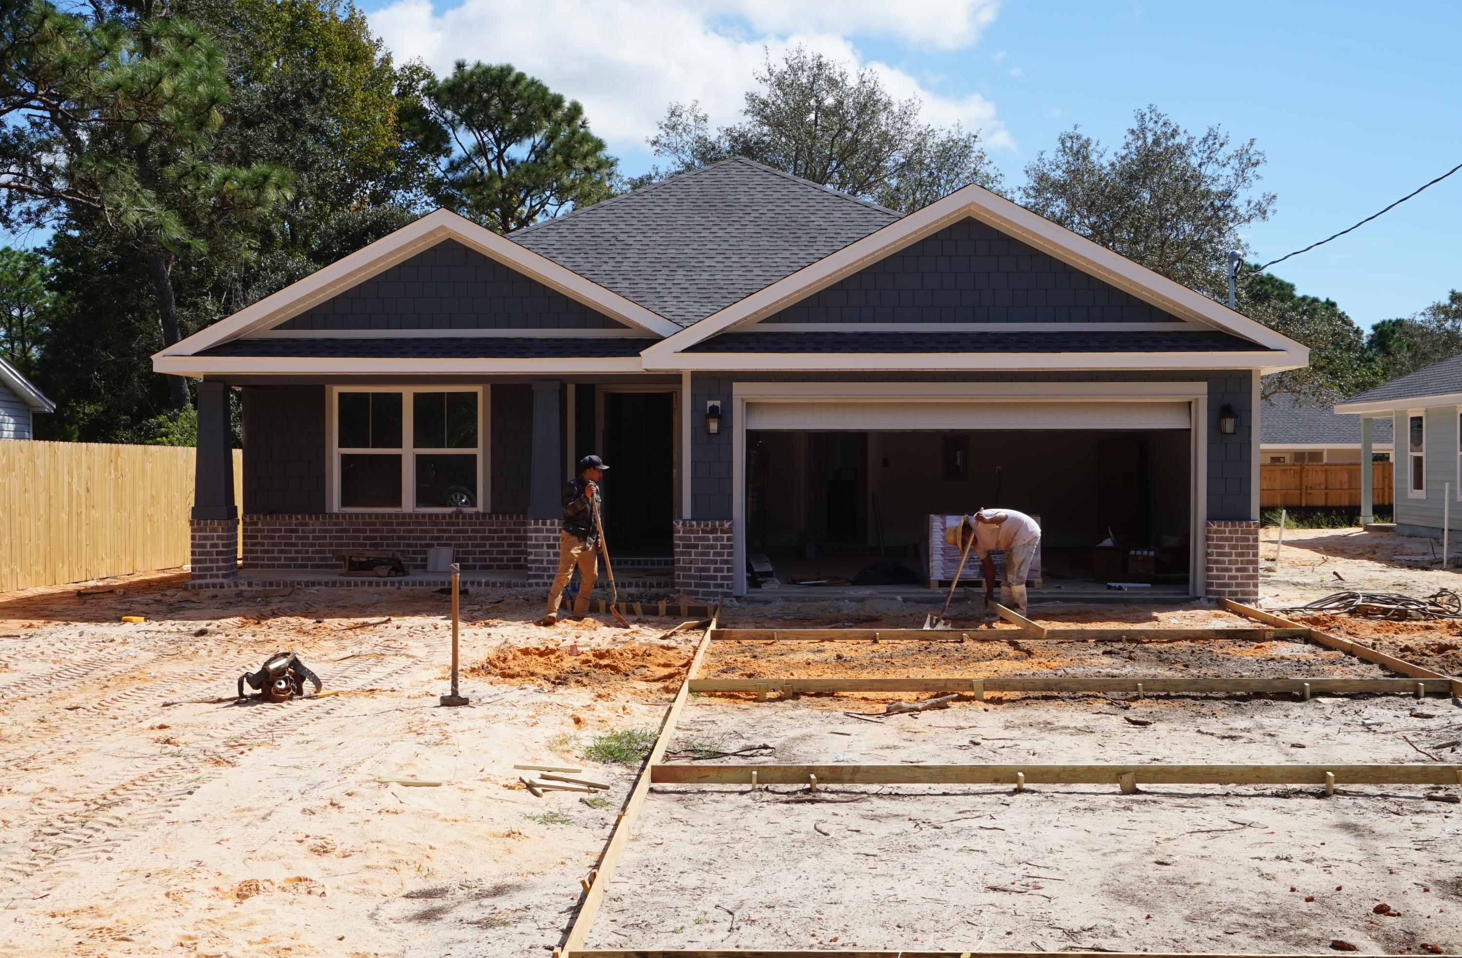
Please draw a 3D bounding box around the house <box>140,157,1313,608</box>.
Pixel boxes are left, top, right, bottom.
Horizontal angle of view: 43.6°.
[{"bbox_3d":[0.150,-1.650,26.500,12.400,5.800,14.300,0,0,2],"label":"house"}]

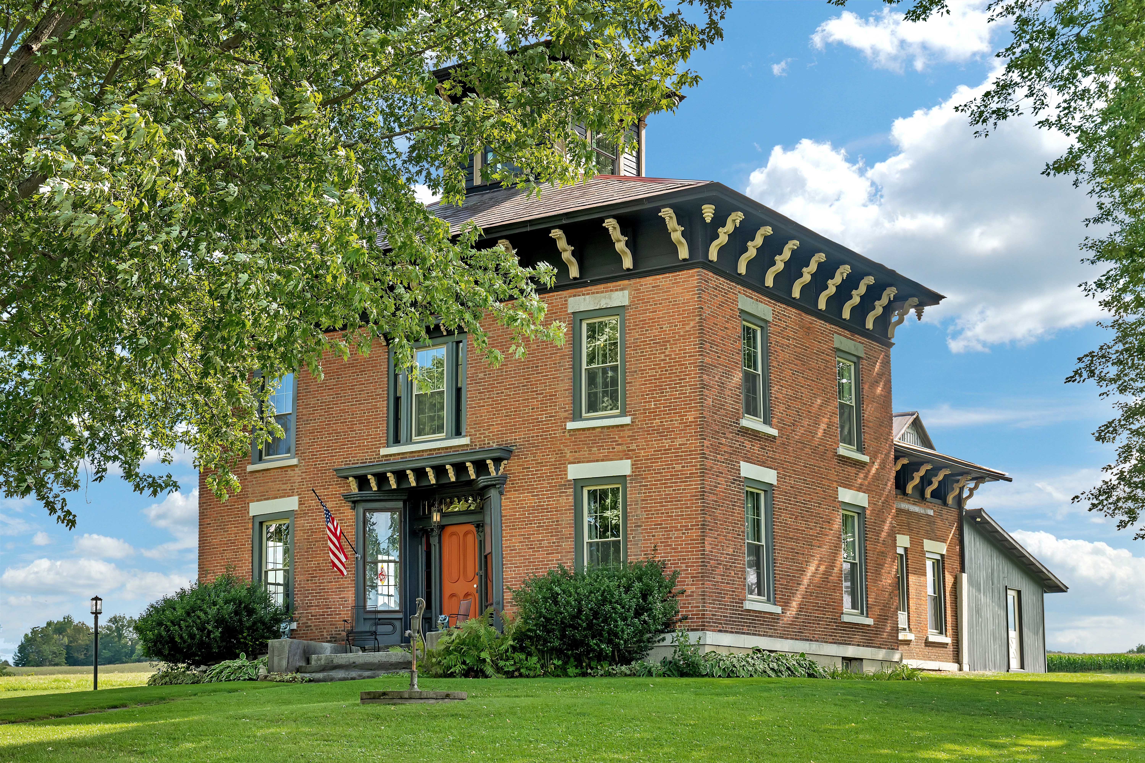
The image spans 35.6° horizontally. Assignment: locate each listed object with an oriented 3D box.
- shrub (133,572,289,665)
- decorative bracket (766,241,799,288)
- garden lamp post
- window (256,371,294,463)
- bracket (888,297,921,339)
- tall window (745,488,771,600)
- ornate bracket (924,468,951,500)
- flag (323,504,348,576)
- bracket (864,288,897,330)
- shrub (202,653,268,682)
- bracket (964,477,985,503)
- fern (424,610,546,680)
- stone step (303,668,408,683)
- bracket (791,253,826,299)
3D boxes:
[{"bbox_3d":[-7.283,4.874,36.101,3.200,1.990,2.400,-8,-14,34],"label":"shrub"},{"bbox_3d":[4.016,-2.225,33.974,0.680,0.830,0.270,-8,-14,34],"label":"decorative bracket"},{"bbox_3d":[-10.247,5.629,38.300,0.260,2.080,0.260,-8,-14,34],"label":"garden lamp post"},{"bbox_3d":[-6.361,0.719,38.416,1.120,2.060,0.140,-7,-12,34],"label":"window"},{"bbox_3d":[7.204,-1.388,38.773,0.680,0.820,0.170,-8,-14,34],"label":"bracket"},{"bbox_3d":[3.388,2.999,32.812,0.120,2.060,0.900,-8,-14,34],"label":"tall window"},{"bbox_3d":[9.236,2.579,44.995,0.670,0.680,0.170,-8,-14,34],"label":"ornate bracket"},{"bbox_3d":[-4.512,3.026,34.026,0.160,1.330,0.580,-8,-14,34],"label":"flag"},{"bbox_3d":[6.536,-1.554,37.720,0.650,0.800,0.170,-8,-14,34],"label":"bracket"},{"bbox_3d":[-6.394,5.406,33.644,1.330,0.520,1.000,-8,-14,34],"label":"shrub"},{"bbox_3d":[10.588,2.945,46.957,0.650,0.700,0.170,-8,-14,34],"label":"bracket"},{"bbox_3d":[-1.551,4.585,31.041,2.100,1.170,1.700,-8,-14,34],"label":"fern"},{"bbox_3d":[-3.795,5.307,31.913,2.500,0.180,0.500,-8,-14,34],"label":"stone step"},{"bbox_3d":[4.710,-2.113,35.529,0.670,0.840,0.190,-7,-12,34],"label":"bracket"}]

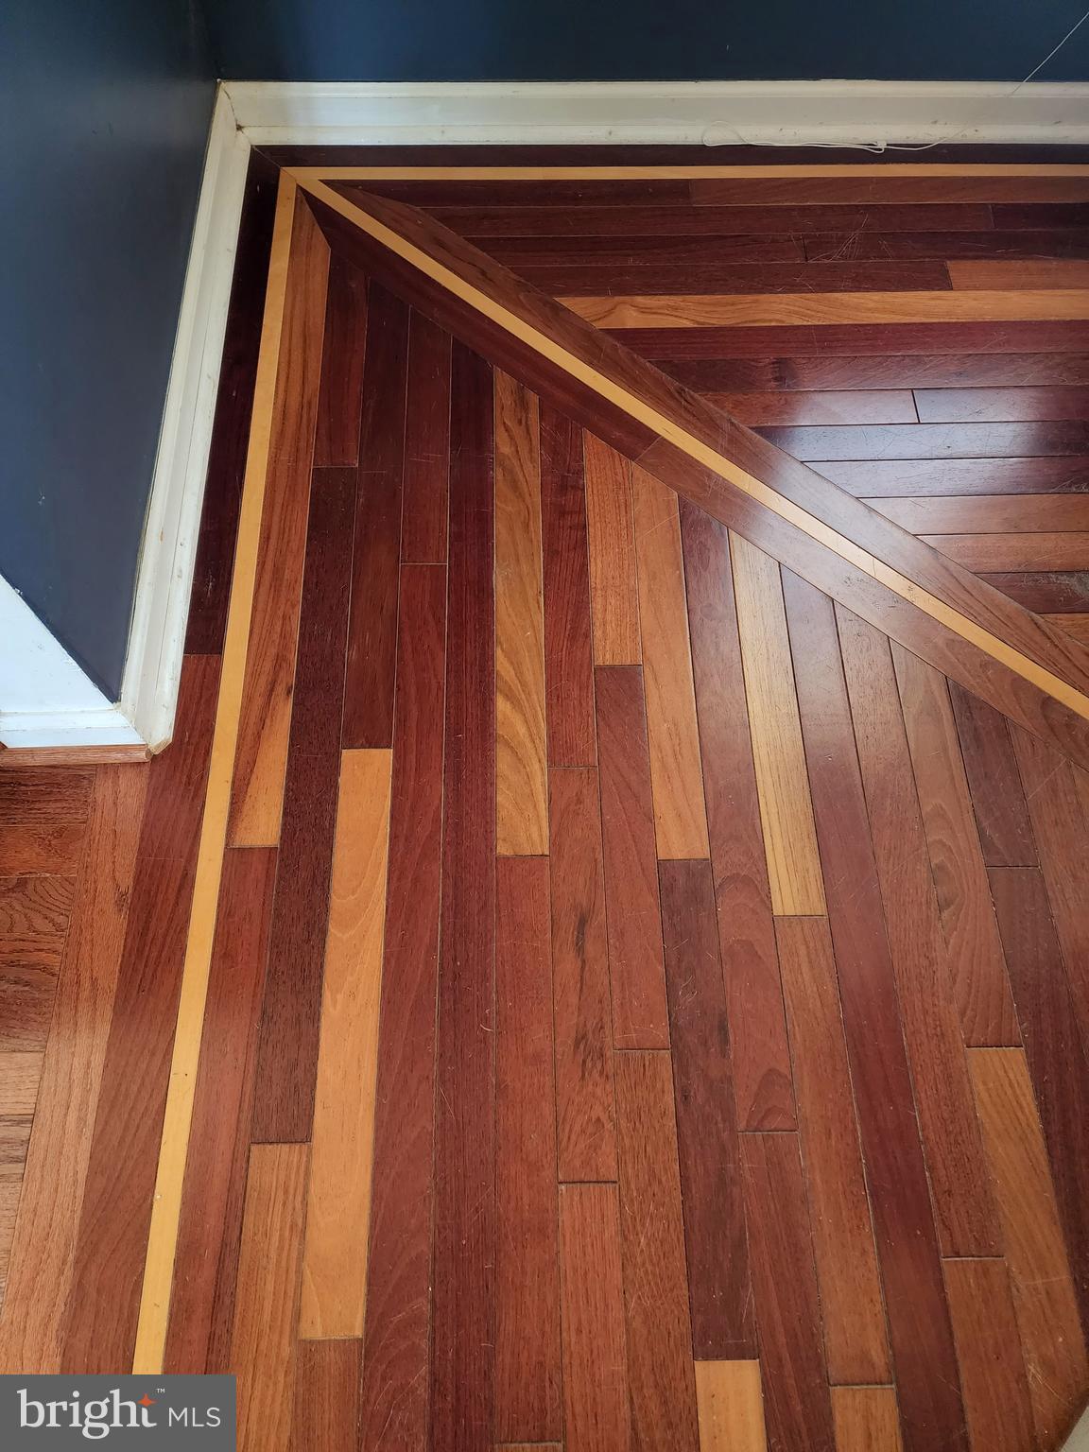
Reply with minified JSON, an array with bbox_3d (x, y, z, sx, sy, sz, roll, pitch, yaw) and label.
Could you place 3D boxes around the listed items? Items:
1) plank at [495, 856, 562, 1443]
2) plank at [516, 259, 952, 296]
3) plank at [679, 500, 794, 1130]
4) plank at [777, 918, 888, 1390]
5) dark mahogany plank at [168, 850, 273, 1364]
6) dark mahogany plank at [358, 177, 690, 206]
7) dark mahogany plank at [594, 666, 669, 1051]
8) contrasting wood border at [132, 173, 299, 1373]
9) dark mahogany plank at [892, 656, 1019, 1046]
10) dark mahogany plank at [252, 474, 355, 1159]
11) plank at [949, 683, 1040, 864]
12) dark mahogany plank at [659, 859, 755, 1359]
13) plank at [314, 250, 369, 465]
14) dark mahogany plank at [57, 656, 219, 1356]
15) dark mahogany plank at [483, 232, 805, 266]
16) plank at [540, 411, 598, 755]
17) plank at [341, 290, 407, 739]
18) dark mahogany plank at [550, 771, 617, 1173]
[{"bbox_3d":[-0.018,0.379,0.934,0.058,0.018,0.515,-1,67,-1],"label":"plank"},{"bbox_3d":[0.263,-0.628,1.371,0.617,0.018,0.058,-1,67,-1],"label":"plank"},{"bbox_3d":[0.204,0.051,1.070,0.059,0.019,0.736,-1,66,-1],"label":"plank"},{"bbox_3d":[0.270,0.387,0.923,0.057,0.019,0.408,-1,66,-1],"label":"plank"},{"bbox_3d":[-0.306,0.357,0.932,0.058,0.019,0.490,-1,66,-1],"label":"dark mahogany plank"},{"bbox_3d":[-0.044,-0.781,1.430,0.527,0.019,0.058,-1,66,-1],"label":"dark mahogany plank"},{"bbox_3d":[0.092,0.129,1.043,0.058,0.018,0.425,-1,67,-1],"label":"dark mahogany plank"},{"bbox_3d":[-0.364,-0.124,1.149,0.026,0.018,1.549,-1,67,-1],"label":"contrasting wood border"},{"bbox_3d":[0.437,0.110,1.046,0.058,0.019,0.456,-1,66,-1],"label":"dark mahogany plank"},{"bbox_3d":[-0.258,0.037,1.080,0.058,0.018,0.790,-1,67,-1],"label":"dark mahogany plank"},{"bbox_3d":[0.496,0.050,1.080,0.058,0.018,0.225,-1,67,-1],"label":"plank"},{"bbox_3d":[0.153,0.350,0.939,0.057,0.019,0.448,-1,66,-1],"label":"dark mahogany plank"},{"bbox_3d":[-0.269,-0.499,1.306,0.059,0.019,0.381,-1,66,-1],"label":"plank"},{"bbox_3d":[-0.399,0.250,0.987,0.063,0.018,0.717,-1,67,-1],"label":"dark mahogany plank"},{"bbox_3d":[0.131,-0.679,1.392,0.482,0.018,0.058,-1,67,-1],"label":"dark mahogany plank"},{"bbox_3d":[0.026,-0.190,1.173,0.056,0.019,0.521,-1,66,-1],"label":"plank"},{"bbox_3d":[-0.208,-0.297,1.225,0.058,0.018,0.710,-1,67,-1],"label":"plank"},{"bbox_3d":[0.037,0.239,0.987,0.056,0.019,0.412,-1,66,-1],"label":"dark mahogany plank"}]

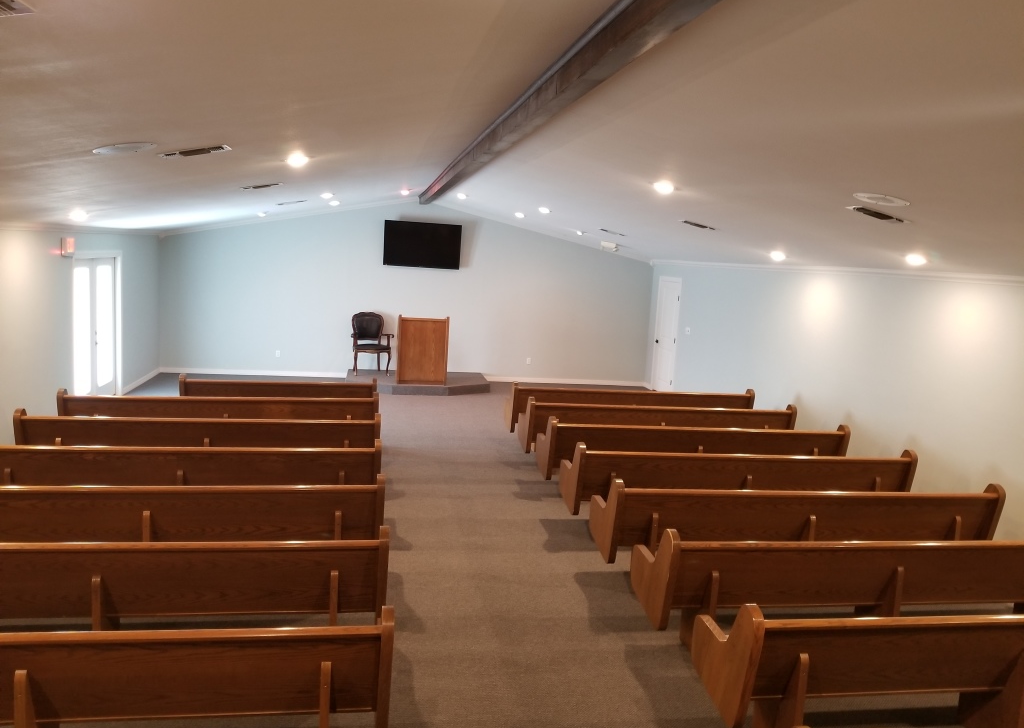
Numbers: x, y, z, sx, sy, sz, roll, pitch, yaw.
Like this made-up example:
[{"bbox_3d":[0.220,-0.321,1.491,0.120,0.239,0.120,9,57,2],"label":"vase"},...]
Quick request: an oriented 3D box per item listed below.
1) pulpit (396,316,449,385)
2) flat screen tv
[{"bbox_3d":[-1.504,-0.253,12.932,0.792,1.136,0.469,2,9,-10],"label":"pulpit"},{"bbox_3d":[-1.558,-2.087,13.537,1.340,0.773,0.069,2,13,-10],"label":"flat screen tv"}]

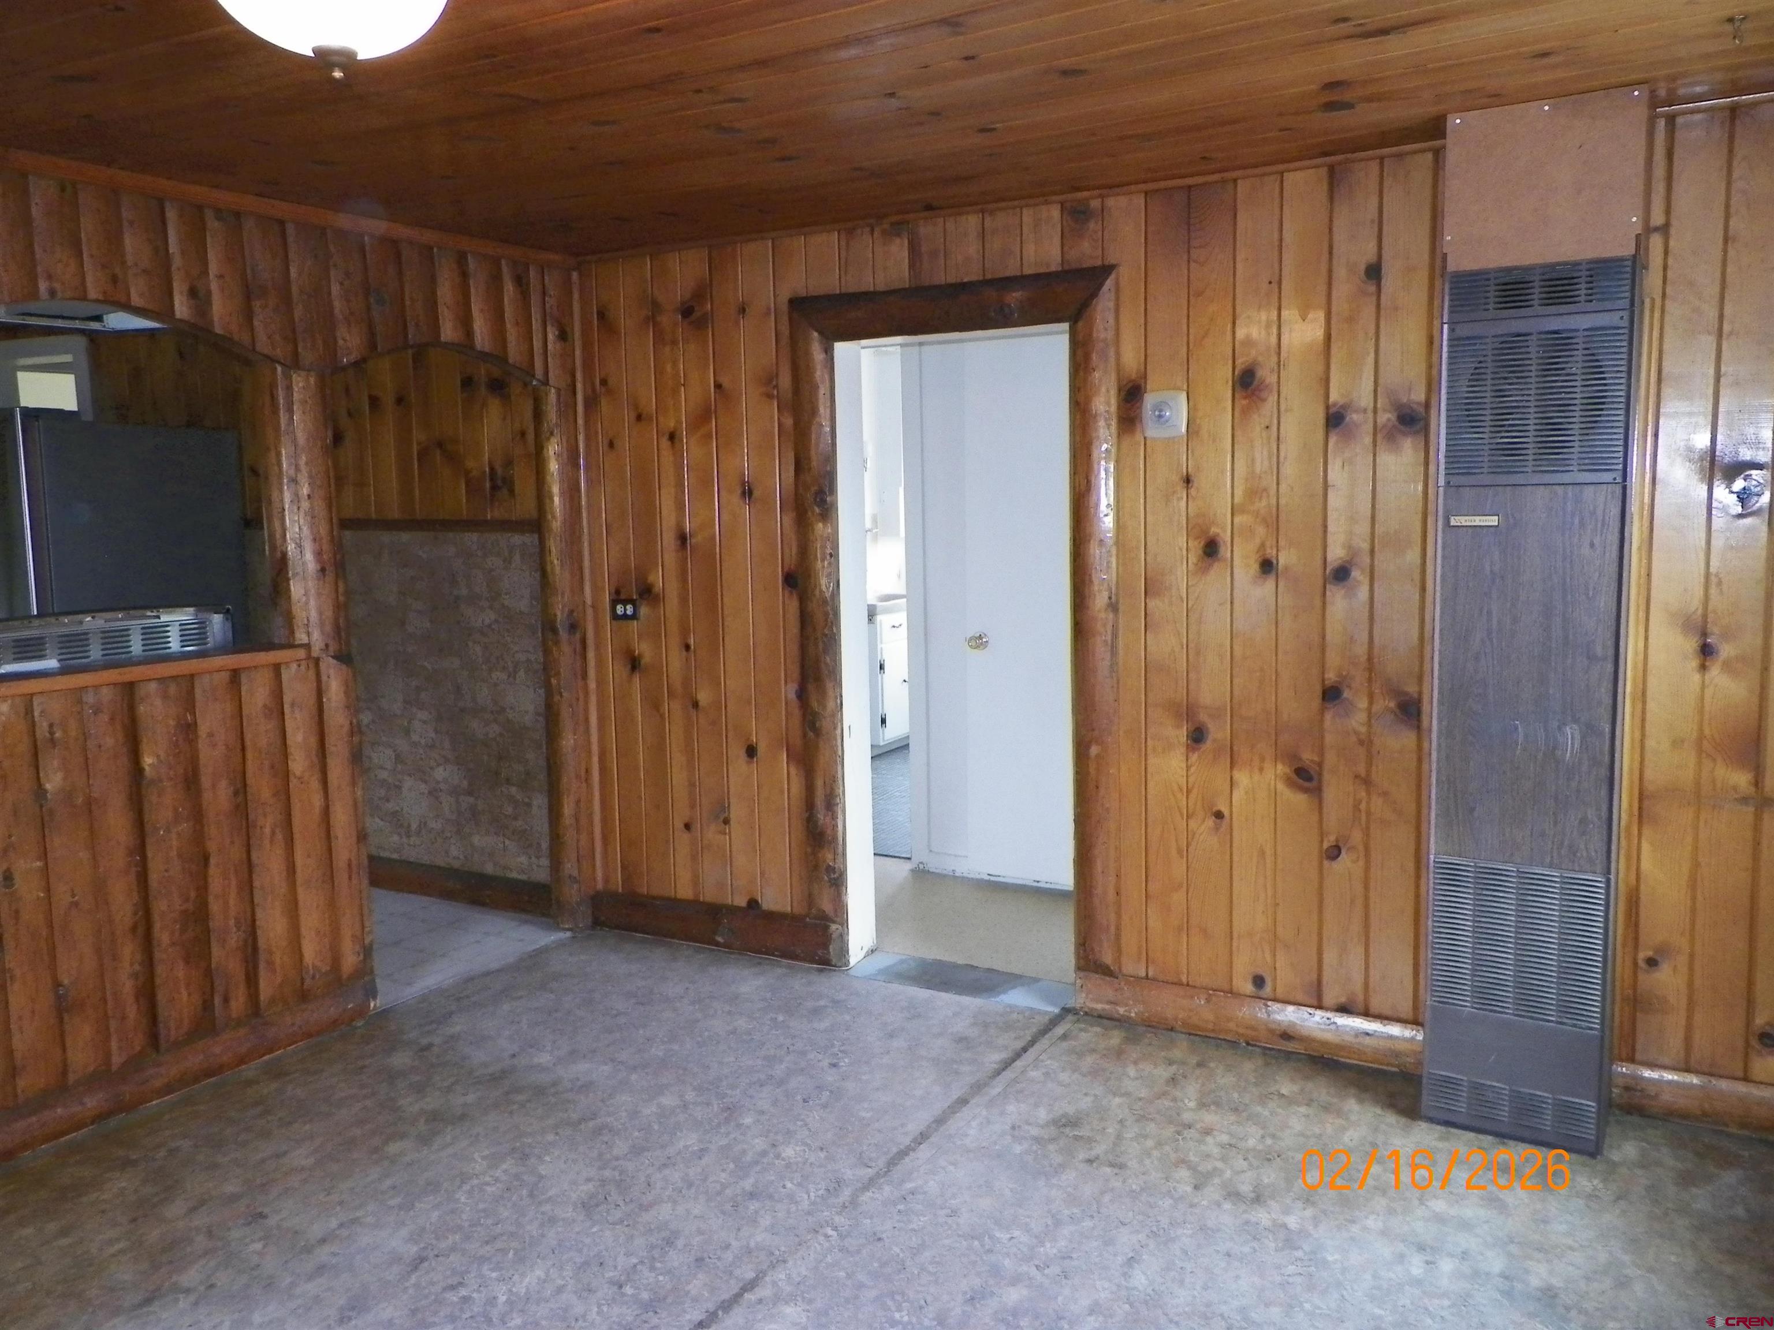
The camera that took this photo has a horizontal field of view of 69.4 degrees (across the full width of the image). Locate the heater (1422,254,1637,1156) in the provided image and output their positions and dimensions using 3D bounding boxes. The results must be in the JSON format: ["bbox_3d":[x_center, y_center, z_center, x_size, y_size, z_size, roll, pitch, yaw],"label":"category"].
[{"bbox_3d":[1.462,0.104,2.922,0.367,1.929,0.279,3,8,31],"label":"heater"}]

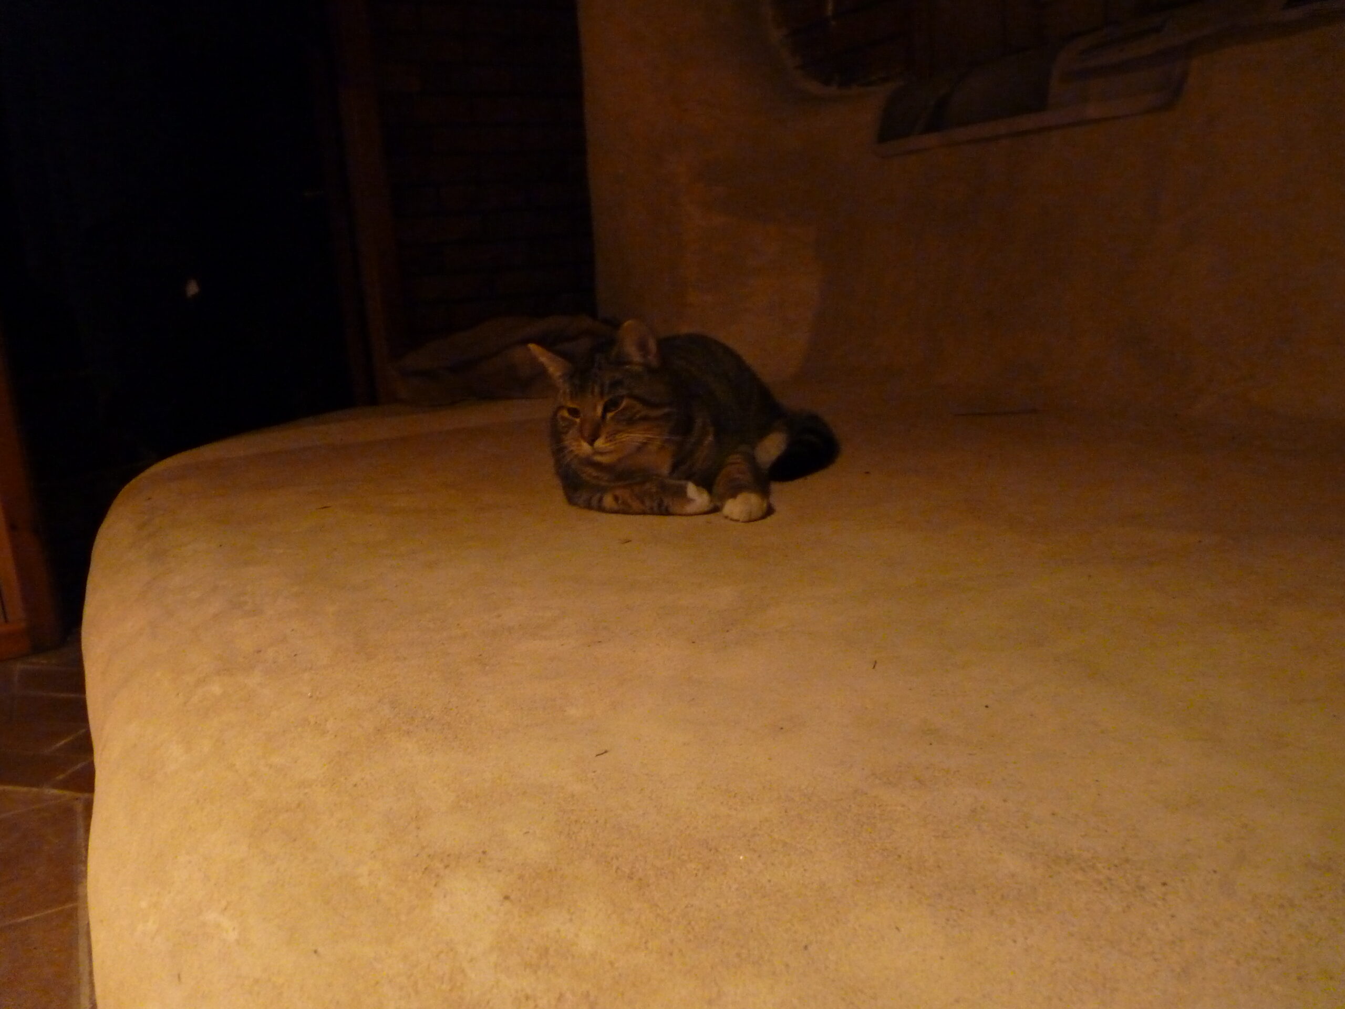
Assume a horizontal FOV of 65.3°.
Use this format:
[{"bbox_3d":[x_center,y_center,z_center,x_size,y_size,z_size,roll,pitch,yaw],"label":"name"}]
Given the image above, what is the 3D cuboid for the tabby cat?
[{"bbox_3d":[0.033,-0.113,1.145,0.250,0.190,0.340,4,14,27],"label":"tabby cat"}]

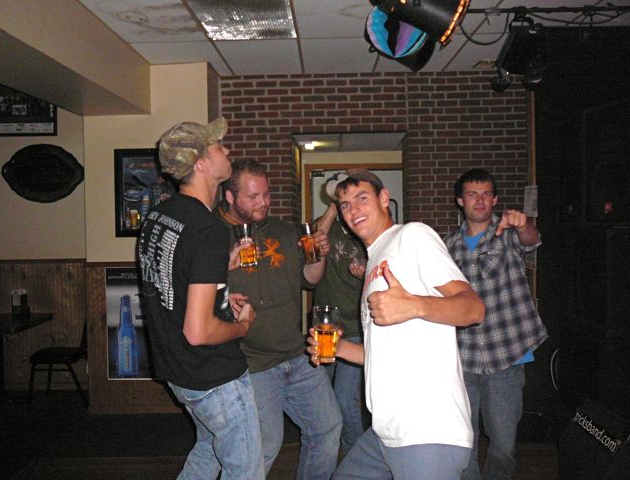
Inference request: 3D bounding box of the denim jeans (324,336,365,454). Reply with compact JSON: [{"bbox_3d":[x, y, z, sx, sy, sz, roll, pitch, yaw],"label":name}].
[{"bbox_3d":[0.120,0.900,3.550,0.420,0.980,0.300,-1,2,0],"label":"denim jeans"}]

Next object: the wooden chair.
[{"bbox_3d":[-2.075,0.945,5.480,0.540,0.850,0.440,-1,2,0],"label":"wooden chair"}]

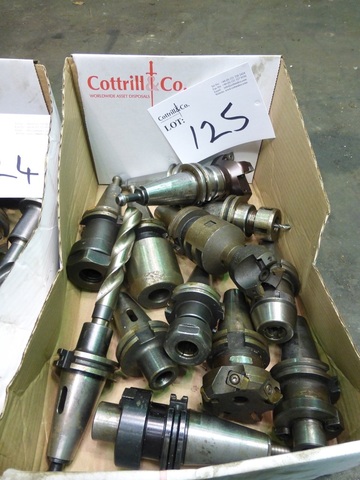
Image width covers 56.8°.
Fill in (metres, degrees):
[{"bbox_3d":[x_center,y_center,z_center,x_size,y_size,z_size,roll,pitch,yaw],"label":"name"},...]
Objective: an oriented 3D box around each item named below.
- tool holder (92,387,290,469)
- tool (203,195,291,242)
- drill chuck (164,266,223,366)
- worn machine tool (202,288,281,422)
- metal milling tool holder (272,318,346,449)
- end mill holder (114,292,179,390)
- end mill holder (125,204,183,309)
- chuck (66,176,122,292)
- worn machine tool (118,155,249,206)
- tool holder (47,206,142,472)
[{"bbox_3d":[0.011,0.173,0.292,0.170,0.065,0.065,9,49,1],"label":"tool holder"},{"bbox_3d":[0.073,-0.029,0.464,0.162,0.064,0.064,11,47,31],"label":"tool"},{"bbox_3d":[0.019,0.073,0.376,0.064,0.064,0.136,9,28,6],"label":"drill chuck"},{"bbox_3d":[0.061,0.109,0.355,0.073,0.073,0.130,6,38,3],"label":"worn machine tool"},{"bbox_3d":[0.120,0.134,0.324,0.064,0.064,0.137,10,35,7],"label":"metal milling tool holder"},{"bbox_3d":[-0.043,0.103,0.358,0.064,0.064,0.119,-22,38,-19],"label":"end mill holder"},{"bbox_3d":[-0.045,-0.002,0.434,0.065,0.065,0.186,-9,46,-10],"label":"end mill holder"},{"bbox_3d":[-0.099,-0.024,0.453,0.065,0.065,0.192,2,47,0],"label":"chuck"},{"bbox_3d":[0.008,-0.069,0.454,0.208,0.064,0.064,-15,49,-37],"label":"worn machine tool"},{"bbox_3d":[-0.081,0.085,0.338,0.064,0.064,0.268,11,69,8],"label":"tool holder"}]

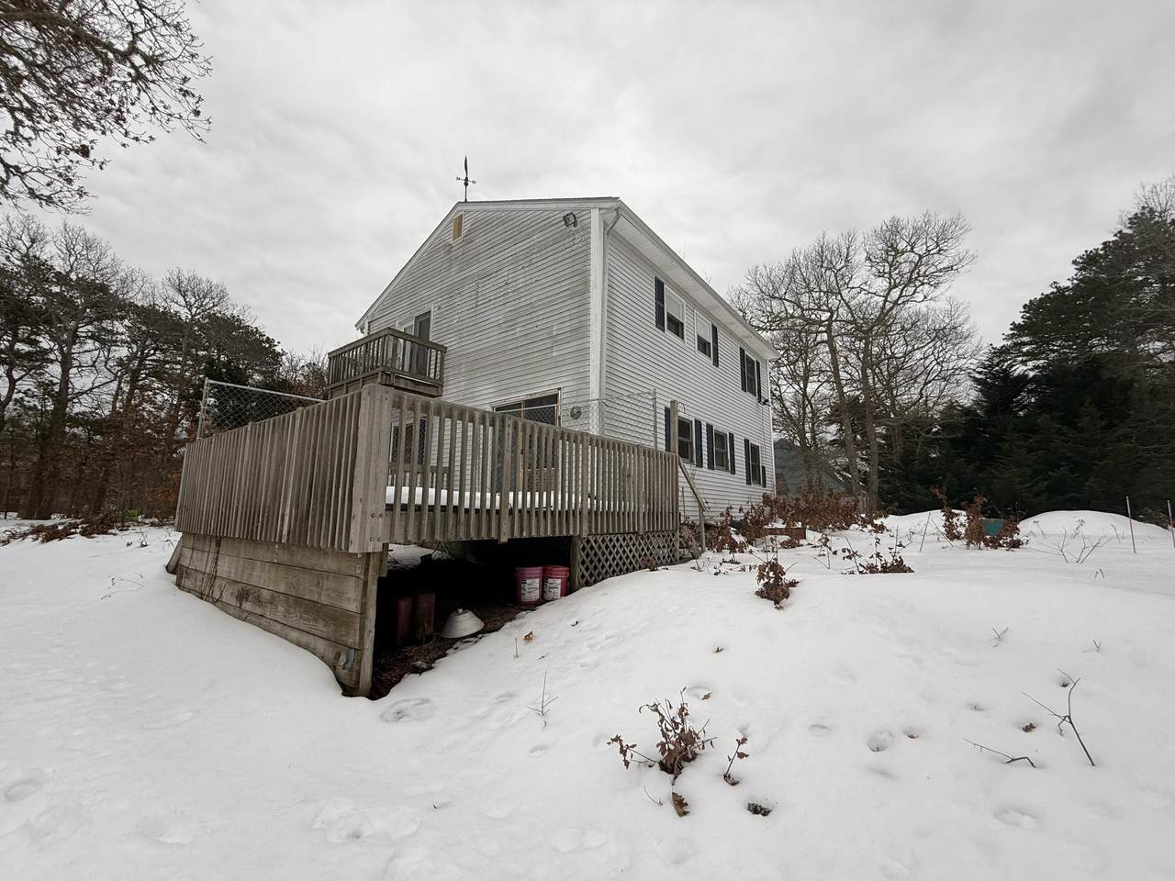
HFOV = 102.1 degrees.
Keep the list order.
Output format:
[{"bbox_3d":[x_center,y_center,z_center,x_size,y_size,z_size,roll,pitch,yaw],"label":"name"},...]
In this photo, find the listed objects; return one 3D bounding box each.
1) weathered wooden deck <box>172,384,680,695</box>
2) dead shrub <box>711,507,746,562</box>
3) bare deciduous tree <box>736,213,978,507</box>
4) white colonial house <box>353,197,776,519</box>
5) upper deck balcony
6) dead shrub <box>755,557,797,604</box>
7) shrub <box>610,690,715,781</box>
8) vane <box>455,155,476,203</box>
[{"bbox_3d":[-2.071,1.263,7.018,5.000,2.340,5.200,-7,-12,37],"label":"weathered wooden deck"},{"bbox_3d":[2.283,1.480,7.700,0.560,0.850,0.520,-3,-10,16],"label":"dead shrub"},{"bbox_3d":[10.772,-3.211,19.000,9.000,11.800,8.000,-5,-11,30],"label":"bare deciduous tree"},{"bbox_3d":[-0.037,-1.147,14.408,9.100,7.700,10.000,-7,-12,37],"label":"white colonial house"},{"bbox_3d":[-4.671,-1.489,10.886,2.750,1.220,1.430,-7,-12,37],"label":"upper deck balcony"},{"bbox_3d":[1.846,1.388,4.650,0.410,0.440,0.400,-3,-10,21],"label":"dead shrub"},{"bbox_3d":[0.362,1.423,2.270,0.470,0.350,0.370,-1,-10,8],"label":"shrub"},{"bbox_3d":[-2.899,-6.248,11.365,0.430,1.200,0.500,3,-10,-16],"label":"vane"}]

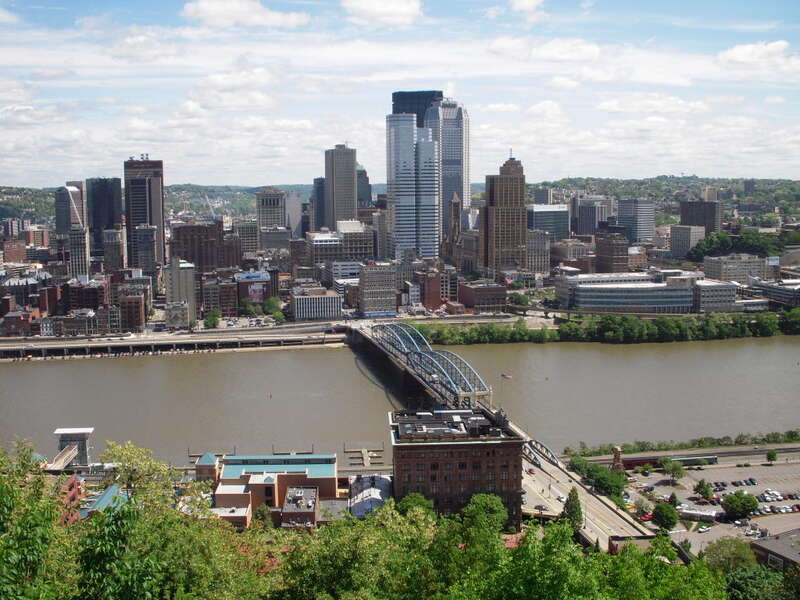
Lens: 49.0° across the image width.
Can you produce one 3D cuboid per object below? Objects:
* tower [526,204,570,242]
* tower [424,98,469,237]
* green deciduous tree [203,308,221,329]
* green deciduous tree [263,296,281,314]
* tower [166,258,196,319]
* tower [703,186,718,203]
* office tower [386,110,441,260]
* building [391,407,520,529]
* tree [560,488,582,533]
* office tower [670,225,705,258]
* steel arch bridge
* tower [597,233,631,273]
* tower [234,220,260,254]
[{"bbox_3d":[222.880,-105.730,1314.680,54.000,72.000,32.000,-2,8,-10],"label":"tower"},{"bbox_3d":[70.590,-175.980,1297.490,56.000,223.000,55.000,-2,8,-10],"label":"tower"},{"bbox_3d":[-158.300,15.890,737.120,14.000,16.000,14.000,-1,8,0],"label":"green deciduous tree"},{"bbox_3d":[-116.420,6.660,789.440,14.000,16.500,14.000,-1,8,0],"label":"green deciduous tree"},{"bbox_3d":[-195.980,-9.380,788.470,25.580,50.590,30.000,-2,8,-13],"label":"tower"},{"bbox_3d":[795.510,-267.270,2248.540,33.000,43.750,28.000,-2,7,-13],"label":"tower"},{"bbox_3d":[14.820,-108.180,963.890,48.000,185.290,47.000,-2,7,-13],"label":"office tower"},{"bbox_3d":[18.430,60.490,317.470,44.000,31.500,42.500,-1,8,-4],"label":"building"},{"bbox_3d":[52.820,65.790,269.990,6.000,15.300,6.000,-1,7,0],"label":"tree"},{"bbox_3d":[391.760,-78.590,1194.280,31.610,44.760,30.170,-5,9,-34],"label":"office tower"},{"bbox_3d":[12.580,34.230,552.320,22.000,20.000,223.000,-2,8,-13],"label":"steel arch bridge"},{"bbox_3d":[244.200,-49.560,1008.350,24.000,51.500,35.000,-2,8,-10],"label":"tower"},{"bbox_3d":[-221.110,-80.850,1265.890,34.250,62.970,38.000,-2,8,-13],"label":"tower"}]

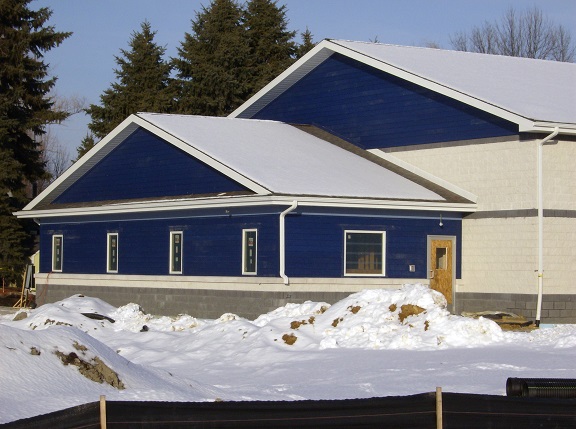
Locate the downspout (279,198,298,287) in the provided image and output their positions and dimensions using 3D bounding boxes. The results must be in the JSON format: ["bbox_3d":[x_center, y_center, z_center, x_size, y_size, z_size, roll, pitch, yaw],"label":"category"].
[{"bbox_3d":[0.024,0.729,42.811,0.120,2.173,0.710,2,-2,-32],"label":"downspout"}]

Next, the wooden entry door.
[{"bbox_3d":[4.206,1.666,45.853,0.830,1.900,0.050,2,-2,-32],"label":"wooden entry door"}]

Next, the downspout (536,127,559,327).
[{"bbox_3d":[6.762,0.325,43.209,0.170,5.200,0.700,2,-2,-32],"label":"downspout"}]

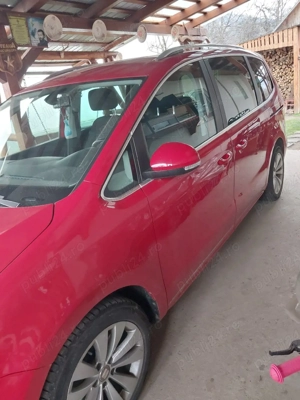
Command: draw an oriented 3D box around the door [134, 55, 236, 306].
[{"bbox_3d":[0.216,-0.179,2.034,0.260,1.200,1.120,6,24,32],"label":"door"}]

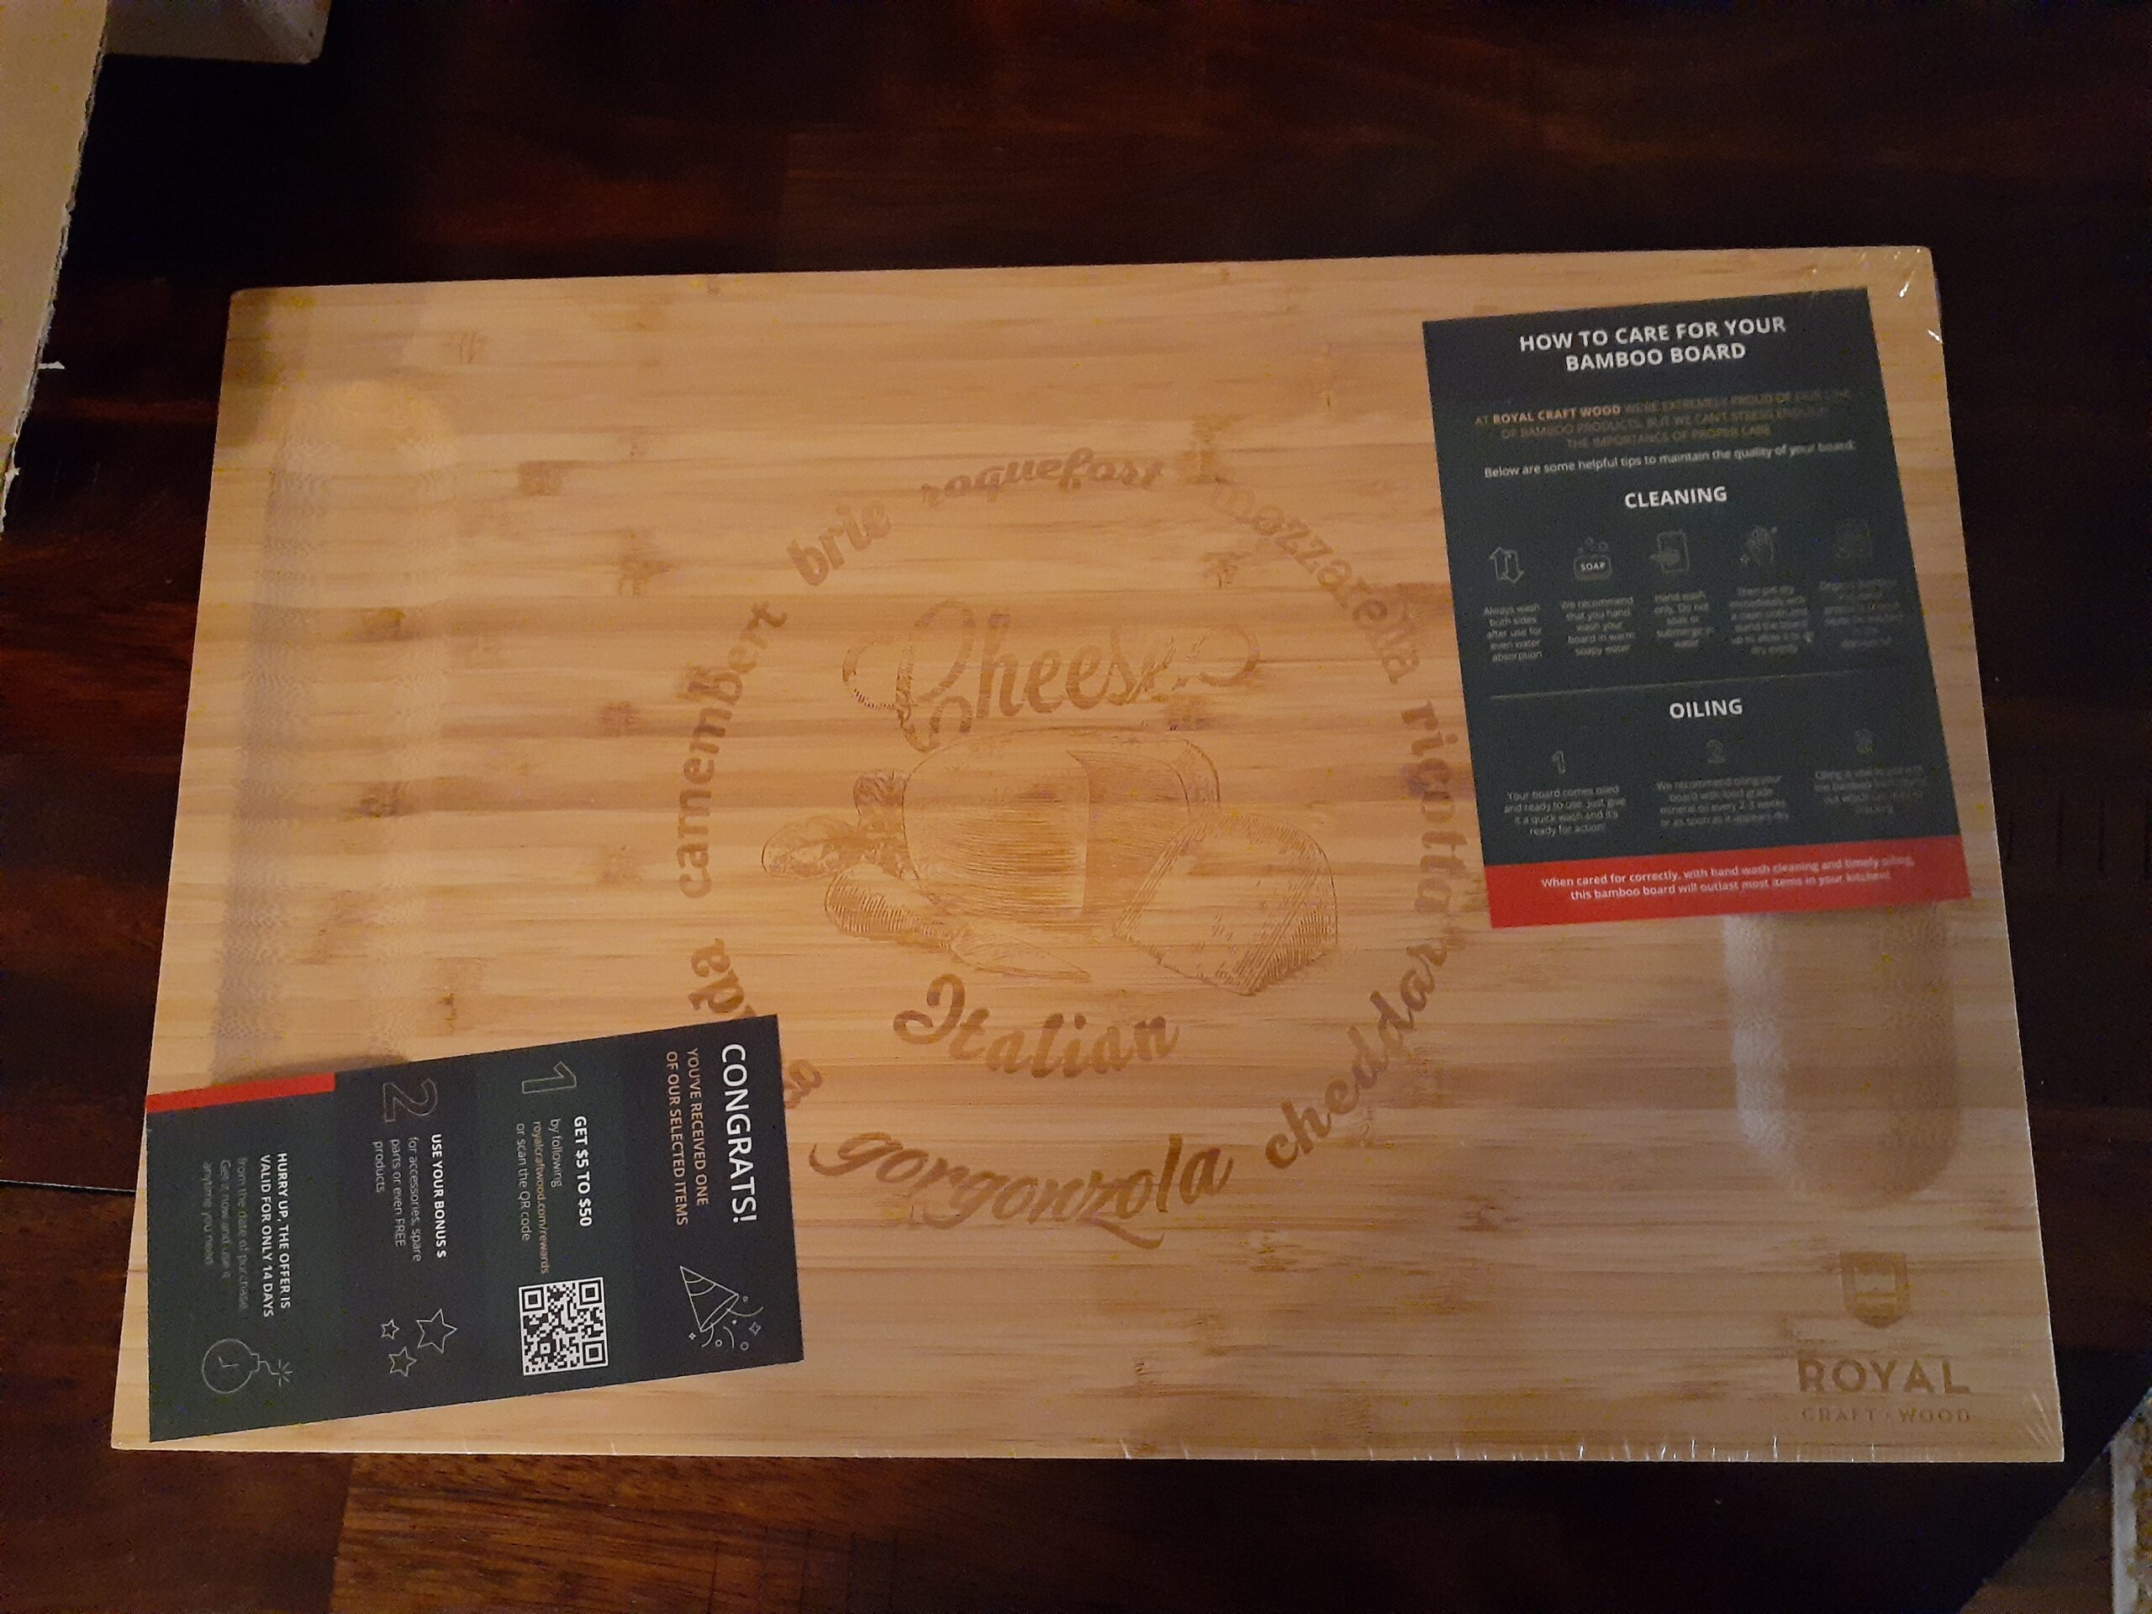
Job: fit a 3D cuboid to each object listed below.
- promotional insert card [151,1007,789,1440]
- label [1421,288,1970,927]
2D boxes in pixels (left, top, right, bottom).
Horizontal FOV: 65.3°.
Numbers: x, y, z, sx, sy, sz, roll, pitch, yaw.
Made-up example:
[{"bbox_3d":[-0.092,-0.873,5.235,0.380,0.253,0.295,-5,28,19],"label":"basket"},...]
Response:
[{"bbox_3d":[-0.134,0.092,0.370,0.144,0.001,0.074,-7,79,1],"label":"promotional insert card"},{"bbox_3d":[0.140,-0.048,0.385,0.105,0.001,0.146,-4,79,2],"label":"label"}]

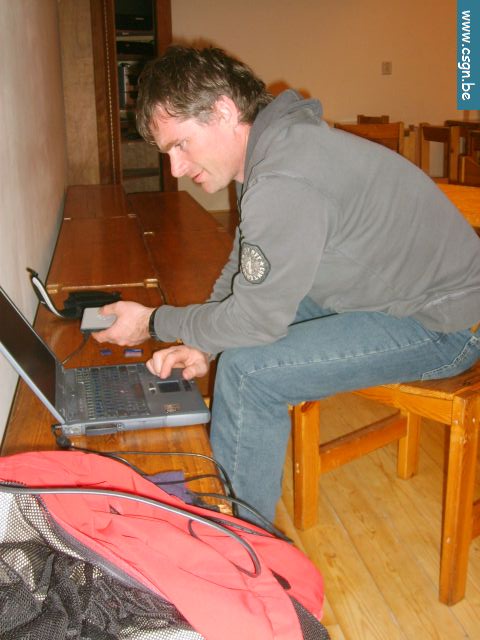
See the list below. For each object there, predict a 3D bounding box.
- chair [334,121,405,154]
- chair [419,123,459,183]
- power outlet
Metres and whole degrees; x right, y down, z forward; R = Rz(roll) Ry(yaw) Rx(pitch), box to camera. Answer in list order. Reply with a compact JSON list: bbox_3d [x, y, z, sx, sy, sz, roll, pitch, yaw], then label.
[{"bbox_3d":[0.752,-0.860,5.053,0.418,0.780,0.430,-3,17,-8],"label":"chair"},{"bbox_3d":[1.310,-0.724,4.574,0.430,0.780,0.418,-3,17,-10],"label":"chair"},{"bbox_3d":[1.186,-2.033,6.409,0.083,0.105,0.012,-3,17,-10],"label":"power outlet"}]

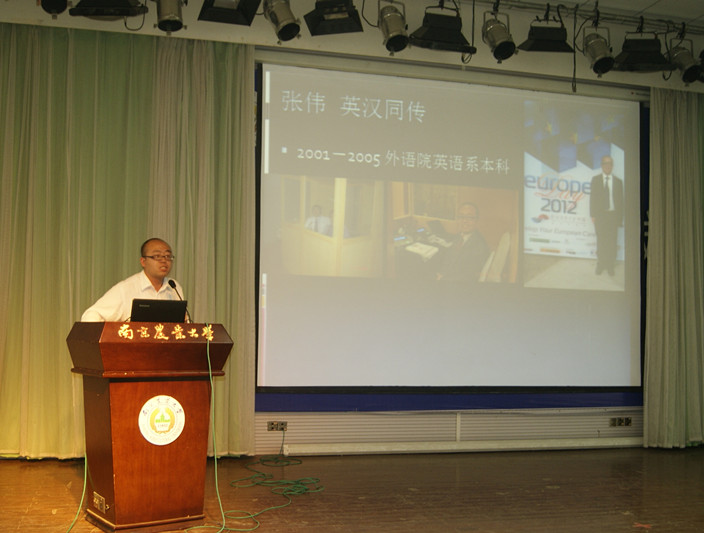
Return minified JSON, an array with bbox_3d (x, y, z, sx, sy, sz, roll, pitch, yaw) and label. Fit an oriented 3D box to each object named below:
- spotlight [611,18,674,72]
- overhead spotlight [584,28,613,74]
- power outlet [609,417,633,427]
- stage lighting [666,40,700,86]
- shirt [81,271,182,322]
[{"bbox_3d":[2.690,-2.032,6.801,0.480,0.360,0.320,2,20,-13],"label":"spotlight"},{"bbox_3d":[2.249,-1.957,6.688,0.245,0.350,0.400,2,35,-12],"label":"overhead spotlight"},{"bbox_3d":[2.666,1.546,7.274,0.258,0.086,0.020,2,-5,-14],"label":"power outlet"},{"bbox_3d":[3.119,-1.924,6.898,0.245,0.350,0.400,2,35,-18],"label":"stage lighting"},{"bbox_3d":[-1.425,0.333,4.780,0.550,0.640,0.400,4,-5,-32],"label":"shirt"}]

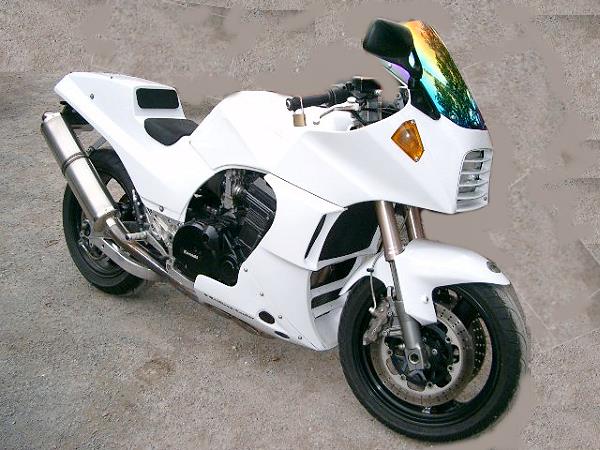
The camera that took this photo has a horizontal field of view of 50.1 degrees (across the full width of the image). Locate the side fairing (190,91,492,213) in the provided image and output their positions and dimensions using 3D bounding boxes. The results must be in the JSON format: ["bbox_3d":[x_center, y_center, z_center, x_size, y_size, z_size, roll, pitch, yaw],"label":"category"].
[{"bbox_3d":[0.132,-0.244,2.114,1.030,0.340,0.500,18,15,33],"label":"side fairing"}]

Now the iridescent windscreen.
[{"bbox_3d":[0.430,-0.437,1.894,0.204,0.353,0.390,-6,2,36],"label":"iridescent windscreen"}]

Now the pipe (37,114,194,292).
[{"bbox_3d":[-0.744,-0.072,2.507,0.888,0.195,0.135,48,29,15],"label":"pipe"}]

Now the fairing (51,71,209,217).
[{"bbox_3d":[-0.694,-0.379,2.694,1.120,0.470,0.330,18,15,33],"label":"fairing"}]

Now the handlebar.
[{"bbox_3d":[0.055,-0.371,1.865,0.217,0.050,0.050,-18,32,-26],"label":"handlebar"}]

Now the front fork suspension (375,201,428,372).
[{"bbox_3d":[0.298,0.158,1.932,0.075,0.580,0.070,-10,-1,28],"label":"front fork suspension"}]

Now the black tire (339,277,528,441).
[{"bbox_3d":[0.398,0.380,2.009,0.600,0.600,0.125,16,11,26],"label":"black tire"}]

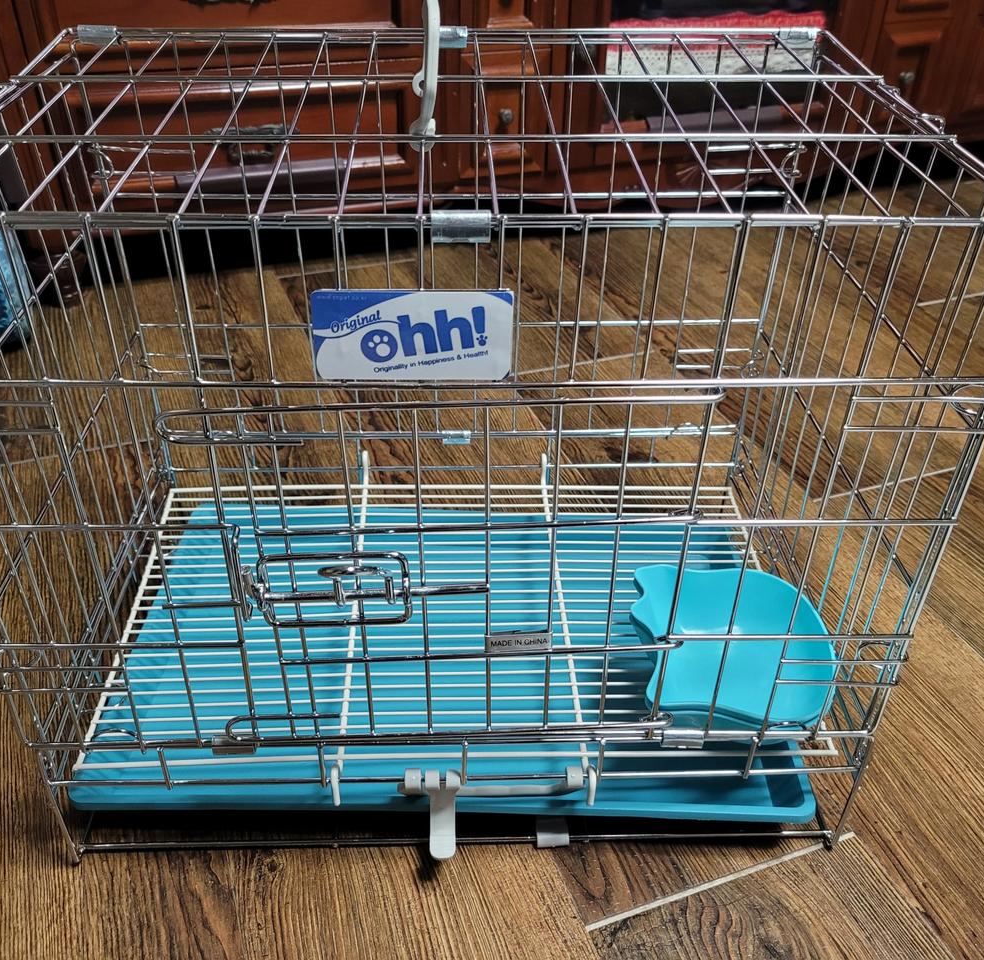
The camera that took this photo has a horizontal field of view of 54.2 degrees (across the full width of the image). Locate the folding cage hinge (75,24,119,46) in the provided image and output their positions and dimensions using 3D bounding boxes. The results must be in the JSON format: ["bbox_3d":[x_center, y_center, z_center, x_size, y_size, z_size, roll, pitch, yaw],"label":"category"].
[{"bbox_3d":[-0.242,-0.273,0.591,0.023,0.011,0.009,-1,37,-2],"label":"folding cage hinge"}]

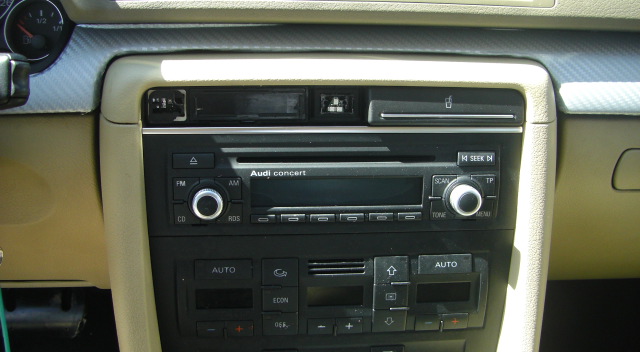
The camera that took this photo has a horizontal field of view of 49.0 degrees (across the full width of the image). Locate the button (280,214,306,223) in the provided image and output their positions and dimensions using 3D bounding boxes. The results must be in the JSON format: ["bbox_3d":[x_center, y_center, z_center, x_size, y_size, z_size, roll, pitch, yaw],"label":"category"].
[{"bbox_3d":[-0.017,0.026,0.446,0.015,0.006,0.005,-1,13,-5],"label":"button"}]

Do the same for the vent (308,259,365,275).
[{"bbox_3d":[0.011,0.057,0.449,0.036,0.011,0.008,-1,12,-6],"label":"vent"}]

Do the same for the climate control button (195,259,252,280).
[{"bbox_3d":[-0.061,0.059,0.450,0.037,0.014,0.005,-1,13,-5],"label":"climate control button"}]

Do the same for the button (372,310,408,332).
[{"bbox_3d":[0.045,0.094,0.459,0.022,0.015,0.006,-1,12,-6],"label":"button"}]

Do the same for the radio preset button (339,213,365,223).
[{"bbox_3d":[0.020,0.026,0.451,0.016,0.005,0.005,-1,13,-5],"label":"radio preset button"}]

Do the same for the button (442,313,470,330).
[{"bbox_3d":[0.090,0.097,0.475,0.018,0.011,0.005,-1,13,-5],"label":"button"}]

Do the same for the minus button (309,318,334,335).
[{"bbox_3d":[0.001,0.098,0.465,0.018,0.011,0.005,-1,13,-5],"label":"minus button"}]

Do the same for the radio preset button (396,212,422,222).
[{"bbox_3d":[0.057,0.025,0.454,0.015,0.005,0.005,-1,13,-5],"label":"radio preset button"}]

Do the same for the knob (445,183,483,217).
[{"bbox_3d":[0.093,0.015,0.448,0.018,0.018,0.012,-1,13,-5],"label":"knob"}]

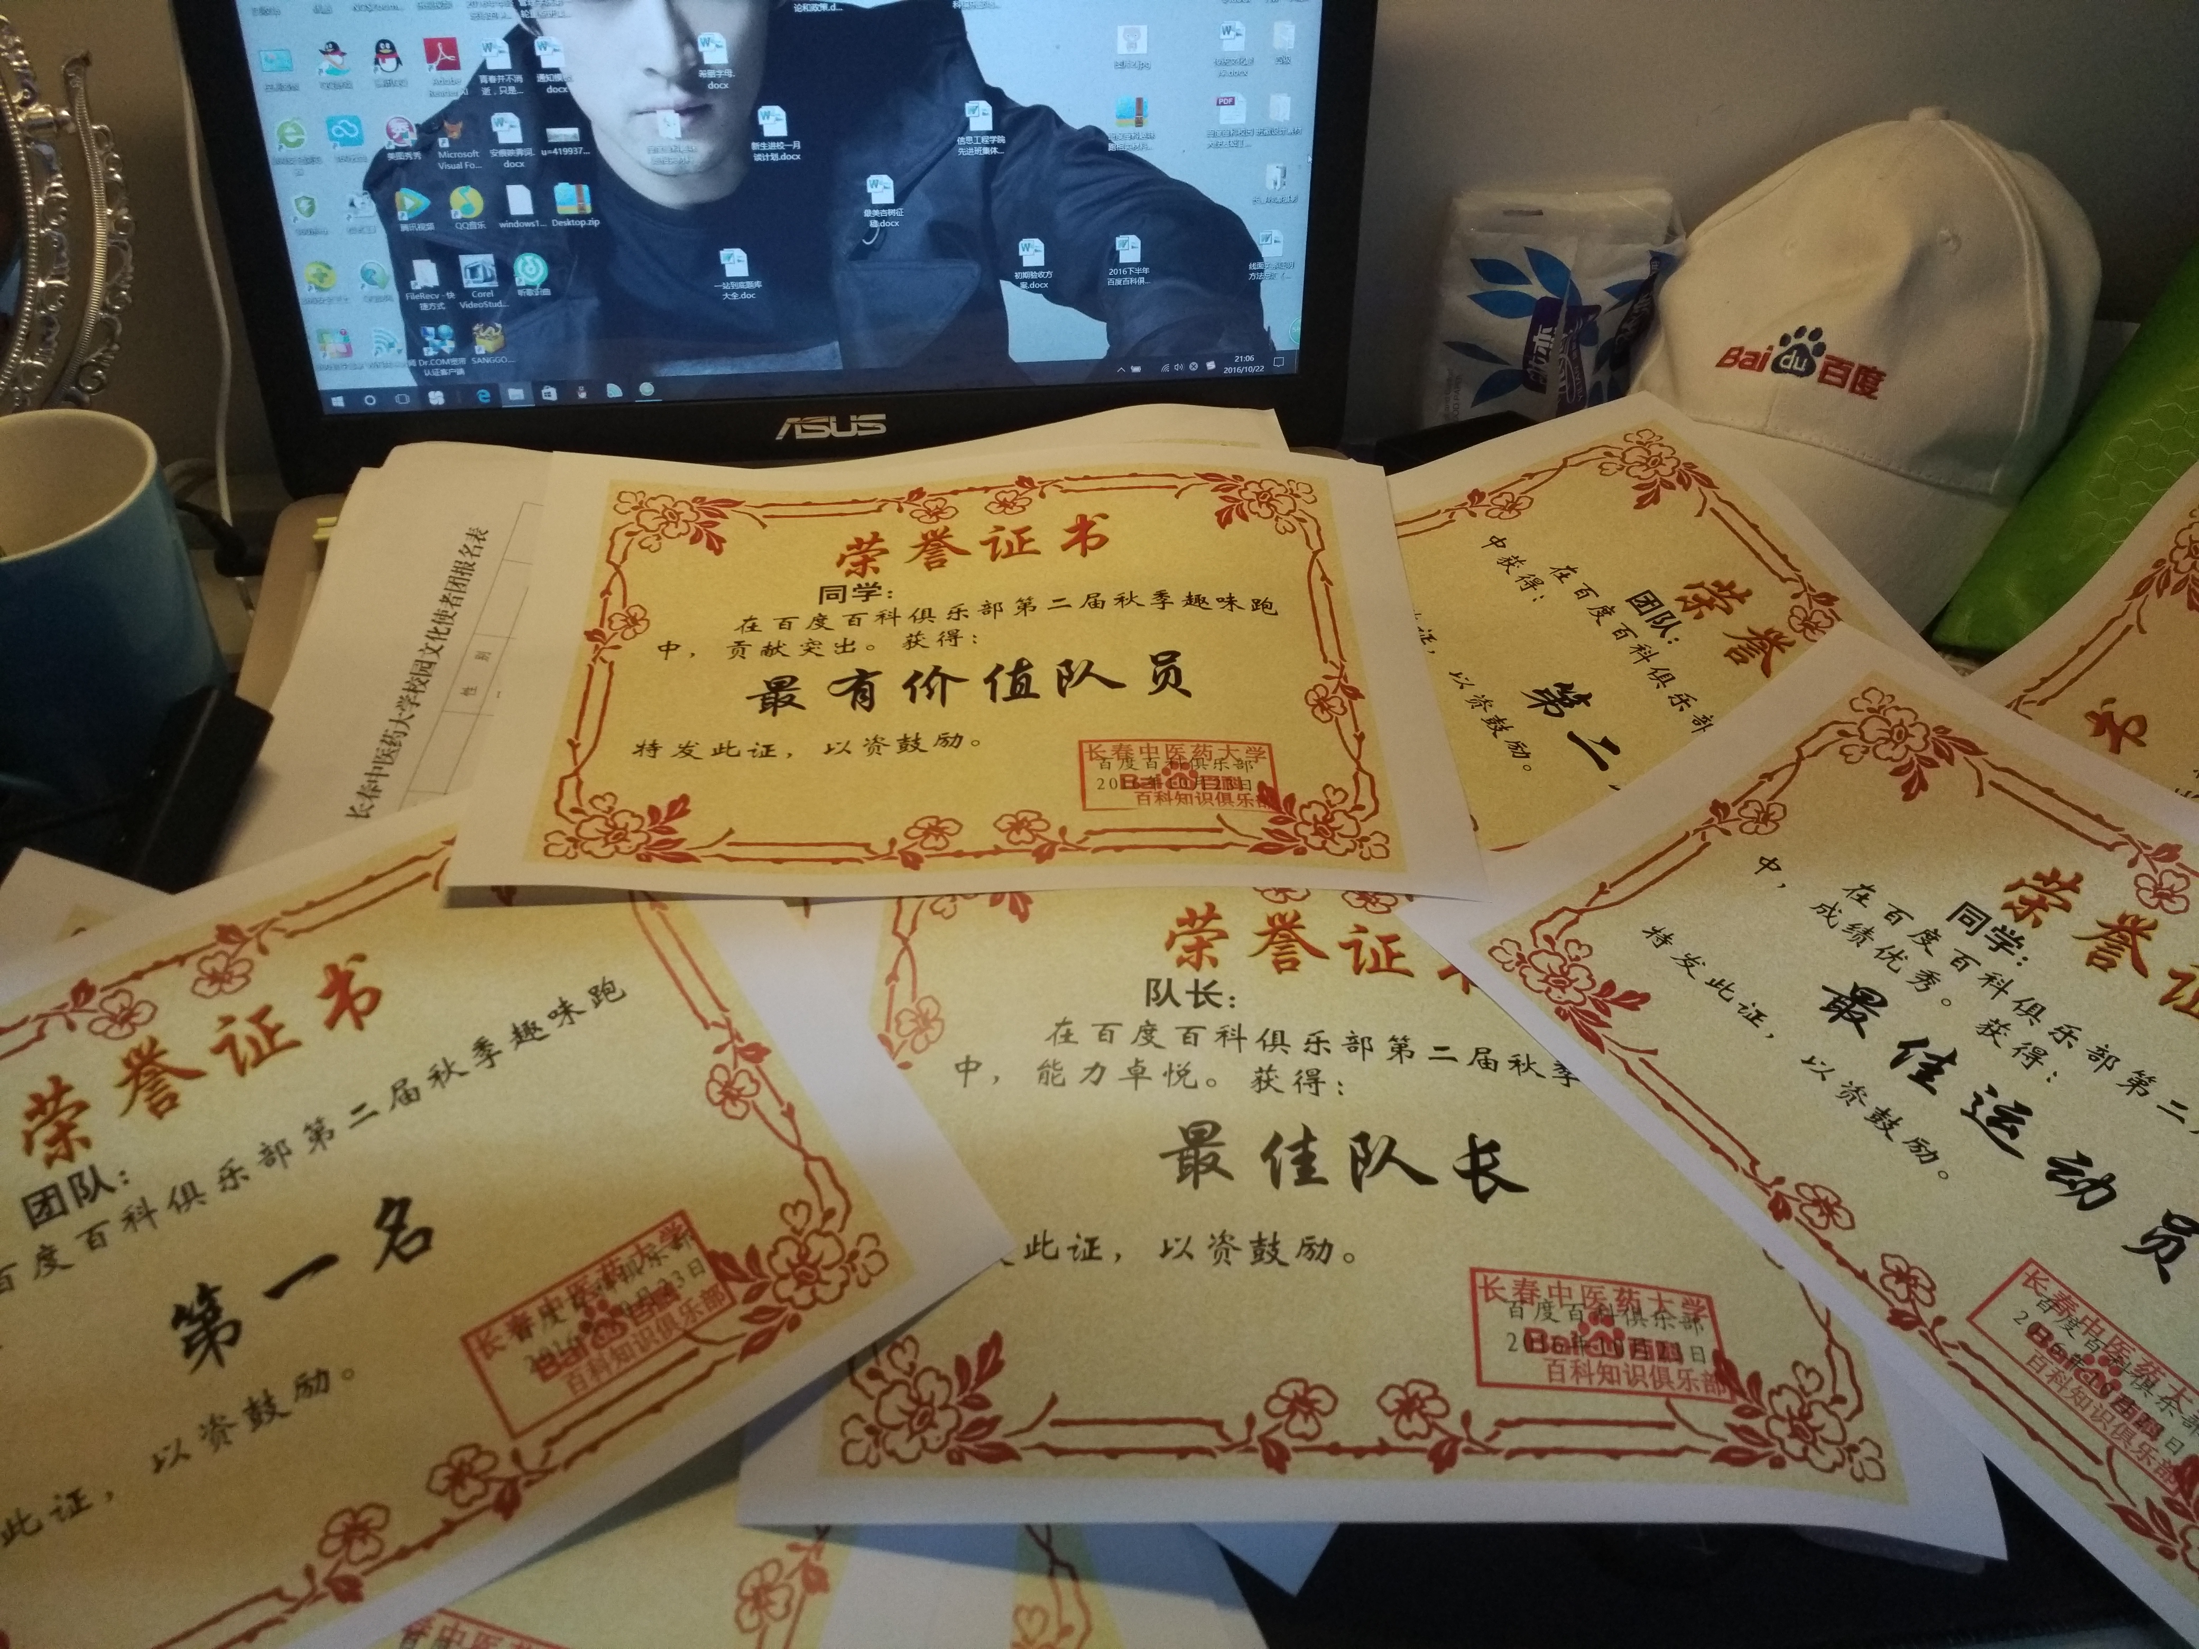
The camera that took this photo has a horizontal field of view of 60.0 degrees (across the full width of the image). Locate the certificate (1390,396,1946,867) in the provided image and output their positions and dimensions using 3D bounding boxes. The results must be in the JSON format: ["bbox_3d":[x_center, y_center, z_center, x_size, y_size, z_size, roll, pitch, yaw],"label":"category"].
[{"bbox_3d":[0.173,-0.026,0.619,0.210,0.018,0.297,-22,52,-11],"label":"certificate"}]

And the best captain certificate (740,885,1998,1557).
[{"bbox_3d":[0.064,0.082,0.508,0.298,0.026,0.210,3,50,0],"label":"best captain certificate"}]

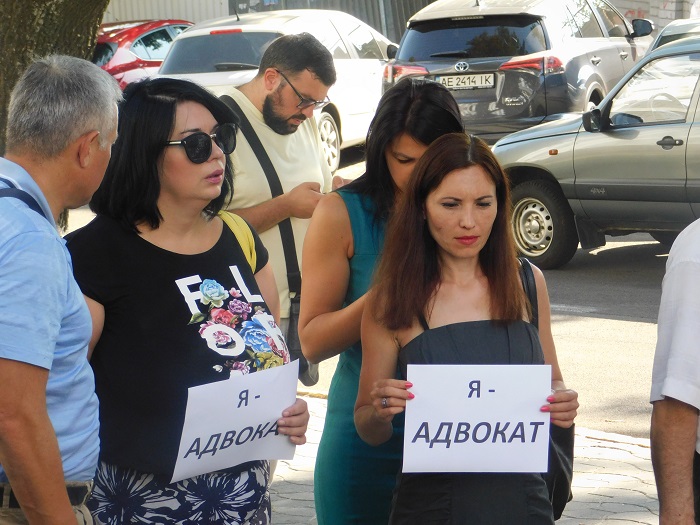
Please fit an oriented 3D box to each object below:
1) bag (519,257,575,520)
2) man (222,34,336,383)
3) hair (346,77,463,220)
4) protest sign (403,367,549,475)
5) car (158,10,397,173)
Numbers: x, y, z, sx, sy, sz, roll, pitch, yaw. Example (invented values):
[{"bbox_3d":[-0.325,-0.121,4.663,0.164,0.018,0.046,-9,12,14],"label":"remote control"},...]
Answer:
[{"bbox_3d":[0.386,0.257,6.100,0.130,0.520,0.270,-2,6,-12],"label":"bag"},{"bbox_3d":[-0.146,0.285,7.759,0.480,1.750,0.540,2,7,45],"label":"man"},{"bbox_3d":[0.125,-0.245,6.500,0.250,0.310,0.250,-6,6,-15],"label":"hair"},{"bbox_3d":[0.249,0.305,5.830,0.299,0.211,0.008,1,4,-17],"label":"protest sign"},{"bbox_3d":[-0.540,-1.808,31.778,1.800,1.600,4.400,-2,6,19],"label":"car"}]

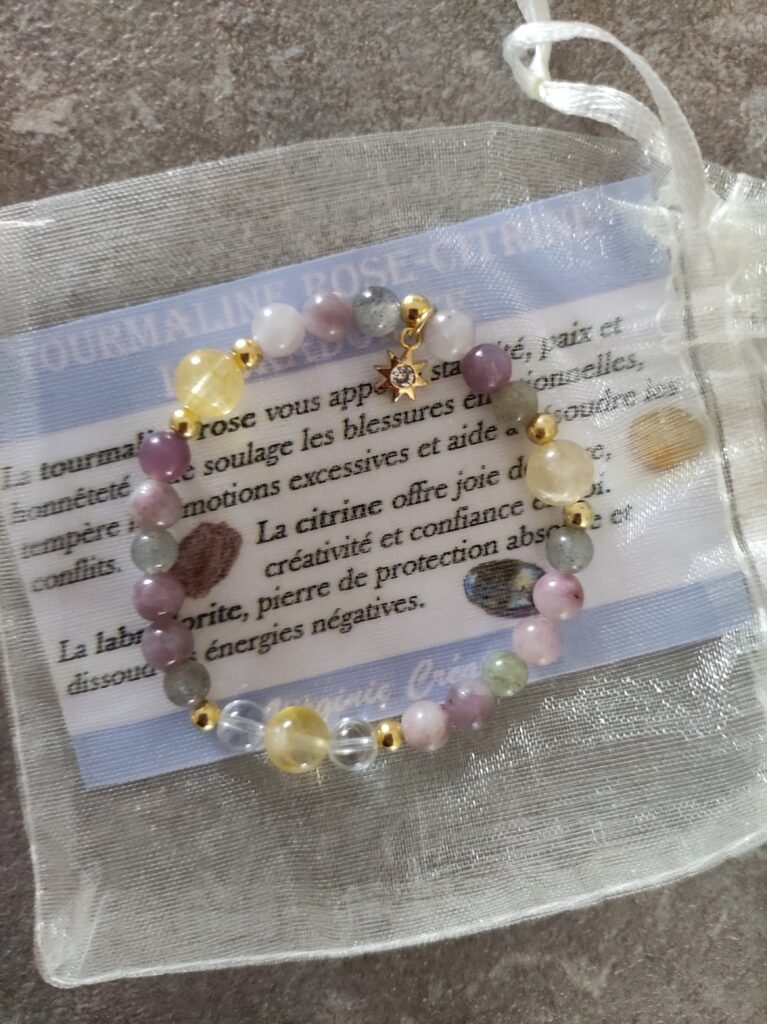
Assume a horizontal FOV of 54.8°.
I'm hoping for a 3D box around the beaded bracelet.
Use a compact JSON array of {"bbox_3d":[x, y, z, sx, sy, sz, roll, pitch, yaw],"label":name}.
[{"bbox_3d":[-0.002,0.003,0.091,0.057,0.008,0.060,0,94,-2],"label":"beaded bracelet"}]

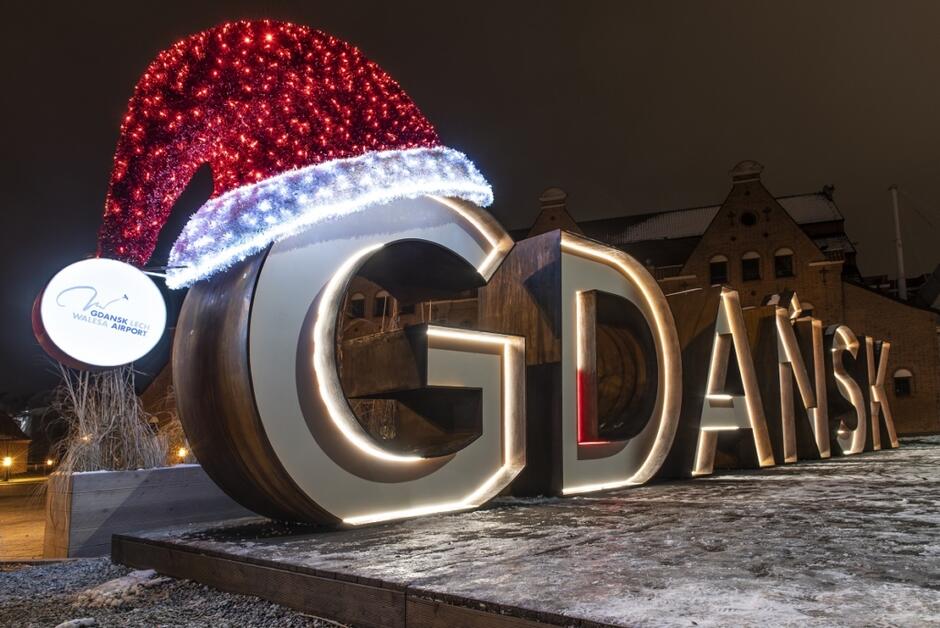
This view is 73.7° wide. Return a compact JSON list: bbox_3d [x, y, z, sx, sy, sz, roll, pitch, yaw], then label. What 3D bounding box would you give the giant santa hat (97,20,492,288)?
[{"bbox_3d":[-1.265,-1.180,4.934,2.850,2.000,1.400,8,-12,-44],"label":"giant santa hat"}]

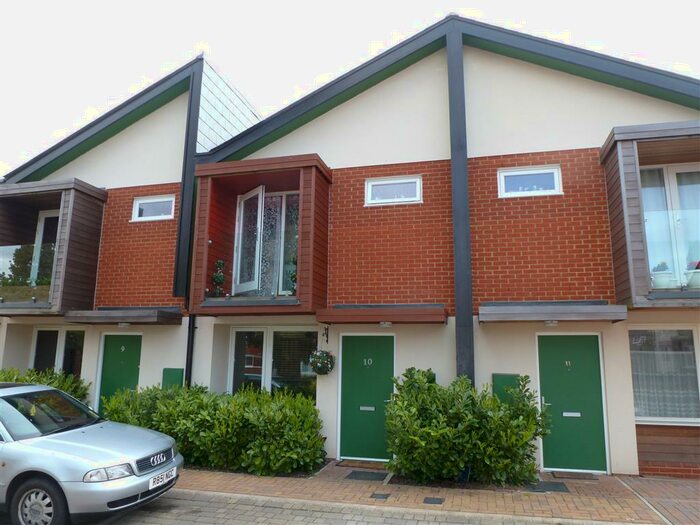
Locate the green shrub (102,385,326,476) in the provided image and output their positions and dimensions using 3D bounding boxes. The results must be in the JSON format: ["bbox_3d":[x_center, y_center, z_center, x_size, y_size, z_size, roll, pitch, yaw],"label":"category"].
[{"bbox_3d":[-2.229,2.620,7.875,3.860,1.200,1.020,-2,-9,13],"label":"green shrub"}]

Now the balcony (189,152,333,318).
[{"bbox_3d":[-1.499,-0.382,8.407,2.189,2.574,0.940,-2,-9,13],"label":"balcony"}]

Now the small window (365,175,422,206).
[{"bbox_3d":[0.760,-1.246,8.474,1.022,0.500,0.100,-2,-9,13],"label":"small window"}]

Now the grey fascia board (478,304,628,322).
[{"bbox_3d":[2.859,0.731,6.931,1.958,0.202,0.140,-2,-9,13],"label":"grey fascia board"}]

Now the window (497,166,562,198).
[{"bbox_3d":[2.953,-1.318,7.960,1.000,0.495,0.100,-2,-9,13],"label":"window"}]

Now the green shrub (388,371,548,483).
[{"bbox_3d":[1.647,2.335,7.044,2.160,1.510,0.920,-2,-9,13],"label":"green shrub"}]

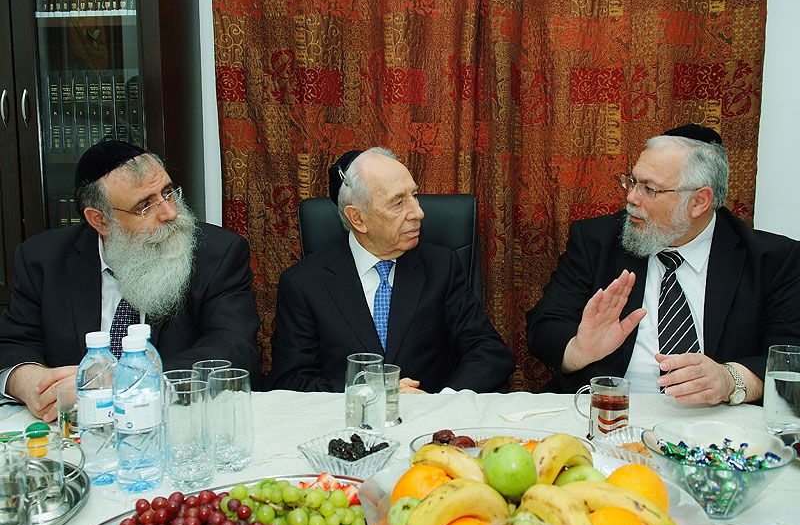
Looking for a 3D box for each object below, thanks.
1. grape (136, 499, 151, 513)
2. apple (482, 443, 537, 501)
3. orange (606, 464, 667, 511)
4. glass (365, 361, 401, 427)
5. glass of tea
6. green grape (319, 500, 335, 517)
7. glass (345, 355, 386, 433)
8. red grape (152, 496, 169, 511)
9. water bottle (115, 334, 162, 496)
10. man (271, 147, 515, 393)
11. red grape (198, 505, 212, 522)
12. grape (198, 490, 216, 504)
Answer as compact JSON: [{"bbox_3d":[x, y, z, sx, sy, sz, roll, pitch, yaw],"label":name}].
[{"bbox_3d":[-0.308,0.293,0.881,0.017,0.018,0.017,0,7,0],"label":"grape"},{"bbox_3d":[0.128,0.245,0.857,0.064,0.066,0.064,0,7,0],"label":"apple"},{"bbox_3d":[0.268,0.270,0.835,0.075,0.074,0.075,0,7,0],"label":"orange"},{"bbox_3d":[-0.030,0.231,1.273,0.065,0.099,0.065,0,7,0],"label":"glass"},{"bbox_3d":[0.334,0.243,1.217,0.090,0.094,0.065,1,7,10],"label":"glass of tea"},{"bbox_3d":[-0.087,0.295,0.882,0.018,0.021,0.019,0,7,0],"label":"green grape"},{"bbox_3d":[-0.056,0.224,1.205,0.067,0.136,0.067,0,7,0],"label":"glass"},{"bbox_3d":[-0.300,0.302,0.921,0.018,0.018,0.018,0,7,0],"label":"red grape"},{"bbox_3d":[-0.363,0.209,1.019,0.063,0.210,0.063,0,7,0],"label":"water bottle"},{"bbox_3d":[0.010,0.379,1.516,0.550,1.230,0.720,-1,7,-10],"label":"man"},{"bbox_3d":[-0.223,0.287,0.841,0.018,0.018,0.018,0,7,0],"label":"red grape"},{"bbox_3d":[-0.235,0.286,0.897,0.019,0.018,0.019,0,7,0],"label":"grape"}]

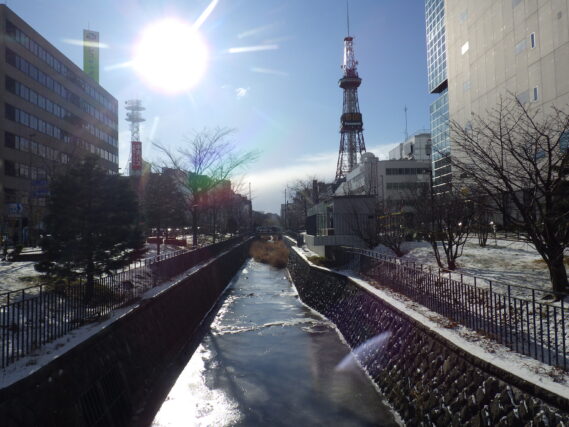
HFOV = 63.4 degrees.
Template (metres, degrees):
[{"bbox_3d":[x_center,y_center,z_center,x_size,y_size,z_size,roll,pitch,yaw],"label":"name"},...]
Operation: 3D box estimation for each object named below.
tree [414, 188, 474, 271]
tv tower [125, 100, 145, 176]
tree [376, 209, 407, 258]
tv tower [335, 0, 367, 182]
[{"bbox_3d":[6.535,0.653,18.800,2.450,3.350,2.400,-1,-2,-2],"label":"tree"},{"bbox_3d":[-97.762,-49.533,300.000,13.000,51.000,13.000,-1,-2,-2],"label":"tv tower"},{"bbox_3d":[6.335,1.173,27.000,1.950,2.750,1.950,-1,-2,-2],"label":"tree"},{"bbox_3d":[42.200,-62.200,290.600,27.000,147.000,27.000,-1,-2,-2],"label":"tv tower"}]

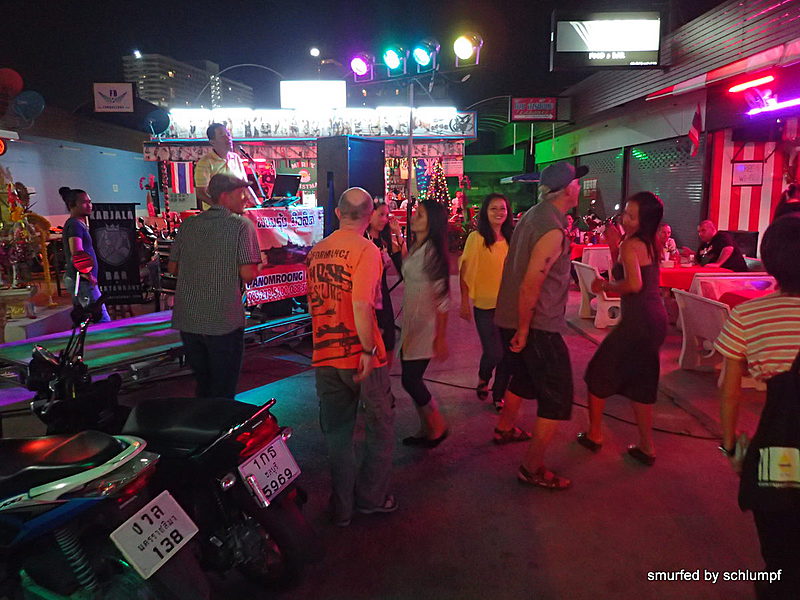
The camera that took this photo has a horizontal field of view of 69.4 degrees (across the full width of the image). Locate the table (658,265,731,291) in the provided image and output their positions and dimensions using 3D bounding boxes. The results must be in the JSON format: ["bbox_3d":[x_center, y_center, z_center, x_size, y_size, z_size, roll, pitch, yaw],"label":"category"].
[{"bbox_3d":[3.320,-0.012,6.897,1.120,0.750,0.800,0,10,0],"label":"table"}]

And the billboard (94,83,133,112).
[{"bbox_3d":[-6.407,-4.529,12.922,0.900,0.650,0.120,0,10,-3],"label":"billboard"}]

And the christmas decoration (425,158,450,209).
[{"bbox_3d":[0.987,-3.013,15.205,0.760,1.550,0.760,0,11,0],"label":"christmas decoration"}]

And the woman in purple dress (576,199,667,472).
[{"bbox_3d":[1.360,0.163,3.564,0.520,1.620,0.430,5,12,25],"label":"woman in purple dress"}]

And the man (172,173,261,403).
[{"bbox_3d":[-1.140,0.103,3.731,0.540,1.780,0.380,2,10,9],"label":"man"}]

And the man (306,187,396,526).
[{"bbox_3d":[-0.225,0.287,2.920,0.490,1.690,0.370,5,11,26],"label":"man"}]

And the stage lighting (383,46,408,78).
[{"bbox_3d":[-0.049,-2.590,6.275,0.210,0.250,0.270,8,40,37],"label":"stage lighting"}]

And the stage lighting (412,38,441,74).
[{"bbox_3d":[0.282,-2.551,6.028,0.210,0.250,0.270,8,40,37],"label":"stage lighting"}]

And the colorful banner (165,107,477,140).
[{"bbox_3d":[-2.051,-4.555,14.910,8.000,0.840,0.220,0,11,1],"label":"colorful banner"}]

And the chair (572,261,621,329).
[{"bbox_3d":[2.560,-0.071,7.242,0.580,0.740,0.600,0,10,3],"label":"chair"}]

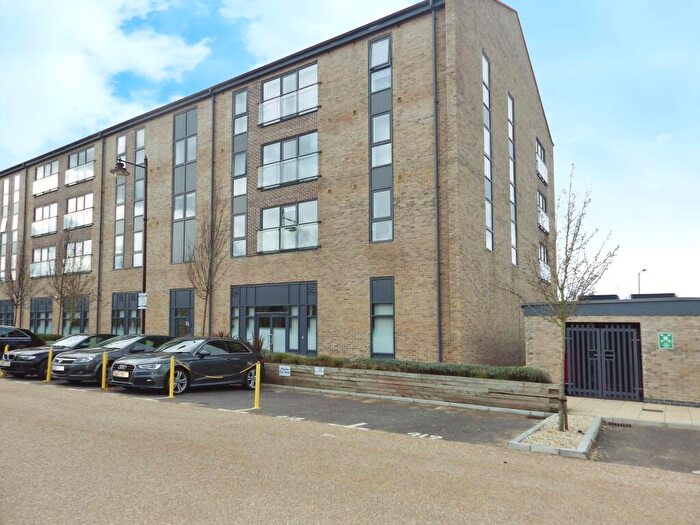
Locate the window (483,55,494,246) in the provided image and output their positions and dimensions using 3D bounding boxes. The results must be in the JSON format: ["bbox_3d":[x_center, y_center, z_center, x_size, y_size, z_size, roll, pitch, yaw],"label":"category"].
[{"bbox_3d":[5.612,-4.566,18.058,0.200,8.200,1.020,-5,-8,39],"label":"window"}]

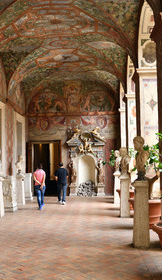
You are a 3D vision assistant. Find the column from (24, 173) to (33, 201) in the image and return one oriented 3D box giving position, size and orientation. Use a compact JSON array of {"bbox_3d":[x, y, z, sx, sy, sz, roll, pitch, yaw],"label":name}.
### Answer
[{"bbox_3d":[-2.496,2.186,17.577,0.500,1.242,0.450,-1,-4,3],"label":"column"}]

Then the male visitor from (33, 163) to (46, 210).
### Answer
[{"bbox_3d":[-1.529,1.729,14.044,0.460,1.700,0.450,-1,-4,2],"label":"male visitor"}]

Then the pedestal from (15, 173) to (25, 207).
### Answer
[{"bbox_3d":[-2.455,2.046,15.235,0.310,1.196,0.440,-1,-4,3],"label":"pedestal"}]

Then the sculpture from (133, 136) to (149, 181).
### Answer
[{"bbox_3d":[1.142,0.362,7.295,0.300,0.865,0.460,-1,-4,-5],"label":"sculpture"}]

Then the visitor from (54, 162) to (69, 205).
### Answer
[{"bbox_3d":[-0.791,1.796,15.463,0.560,1.720,0.420,-1,-4,2],"label":"visitor"}]

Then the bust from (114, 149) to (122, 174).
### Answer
[{"bbox_3d":[1.472,0.871,14.947,0.360,0.880,0.520,-1,-4,2],"label":"bust"}]

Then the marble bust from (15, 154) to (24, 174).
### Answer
[{"bbox_3d":[-2.515,1.039,15.531,0.330,0.820,0.520,-1,-4,2],"label":"marble bust"}]

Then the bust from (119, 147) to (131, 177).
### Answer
[{"bbox_3d":[1.380,0.688,11.713,0.360,0.900,0.550,-1,-4,2],"label":"bust"}]

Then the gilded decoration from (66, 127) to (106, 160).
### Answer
[{"bbox_3d":[0.237,0.209,19.491,1.950,1.722,0.500,-1,-4,3],"label":"gilded decoration"}]

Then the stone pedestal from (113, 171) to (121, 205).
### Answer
[{"bbox_3d":[1.471,1.943,14.860,0.340,1.270,0.430,-1,-4,2],"label":"stone pedestal"}]

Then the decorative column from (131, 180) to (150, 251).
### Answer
[{"bbox_3d":[1.196,1.483,7.560,0.330,1.275,0.420,-1,-4,2],"label":"decorative column"}]

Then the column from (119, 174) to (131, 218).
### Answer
[{"bbox_3d":[1.301,1.713,11.182,0.310,1.169,0.420,-1,-4,3],"label":"column"}]

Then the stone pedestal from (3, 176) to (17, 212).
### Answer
[{"bbox_3d":[-2.578,1.943,13.492,0.440,1.240,0.520,-1,-4,2],"label":"stone pedestal"}]

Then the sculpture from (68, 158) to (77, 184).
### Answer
[{"bbox_3d":[-0.441,1.654,19.373,0.480,1.283,0.400,-1,-4,3],"label":"sculpture"}]

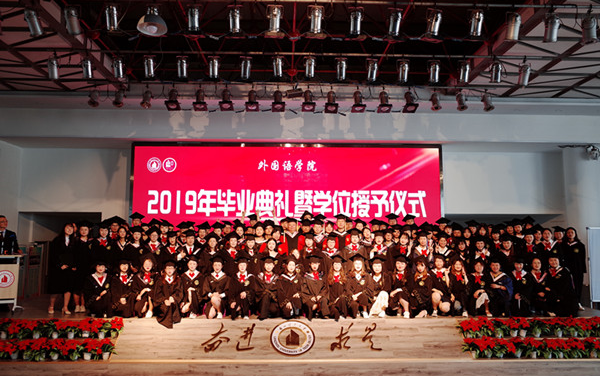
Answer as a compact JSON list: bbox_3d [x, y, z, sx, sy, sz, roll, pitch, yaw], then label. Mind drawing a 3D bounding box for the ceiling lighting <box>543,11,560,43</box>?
[{"bbox_3d":[4.533,-2.909,8.395,0.300,0.480,0.330,0,-6,-2],"label":"ceiling lighting"}]

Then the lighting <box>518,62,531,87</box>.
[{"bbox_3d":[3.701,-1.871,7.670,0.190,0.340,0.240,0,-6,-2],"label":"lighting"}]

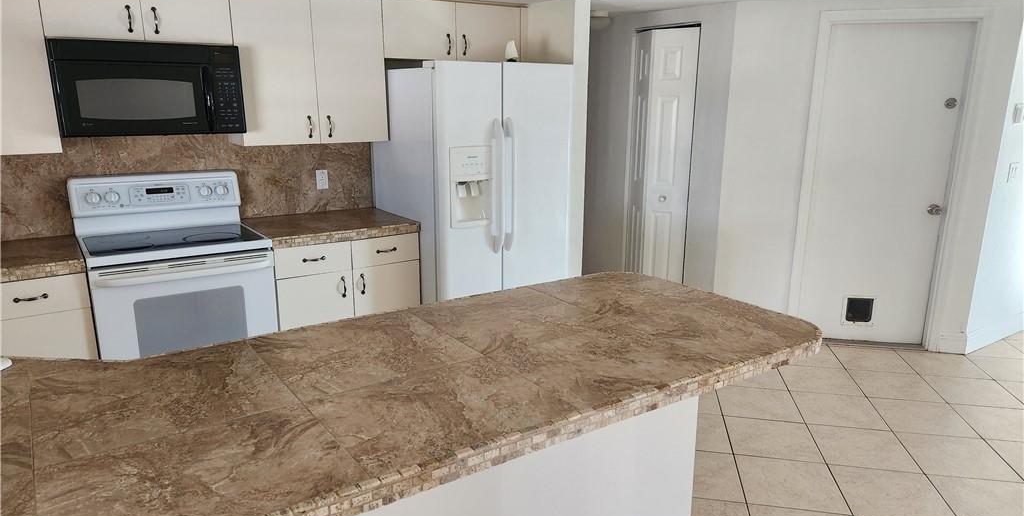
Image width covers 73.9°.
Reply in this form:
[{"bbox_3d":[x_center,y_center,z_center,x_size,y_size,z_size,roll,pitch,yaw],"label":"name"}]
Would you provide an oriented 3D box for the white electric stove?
[{"bbox_3d":[-1.651,0.216,3.383,0.762,1.195,0.690,-8,16,-32],"label":"white electric stove"}]

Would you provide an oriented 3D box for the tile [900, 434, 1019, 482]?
[{"bbox_3d":[2.064,0.924,3.169,0.403,0.010,0.397,3,14,10],"label":"tile"}]

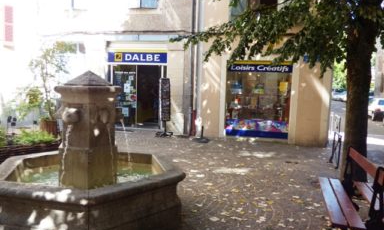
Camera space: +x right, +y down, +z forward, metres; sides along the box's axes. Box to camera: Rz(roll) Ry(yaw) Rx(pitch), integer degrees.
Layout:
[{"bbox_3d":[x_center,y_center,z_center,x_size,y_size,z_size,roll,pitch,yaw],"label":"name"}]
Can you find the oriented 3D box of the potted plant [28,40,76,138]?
[{"bbox_3d":[-3.715,-0.661,8.800,1.280,2.550,1.150,1,6,-6],"label":"potted plant"}]

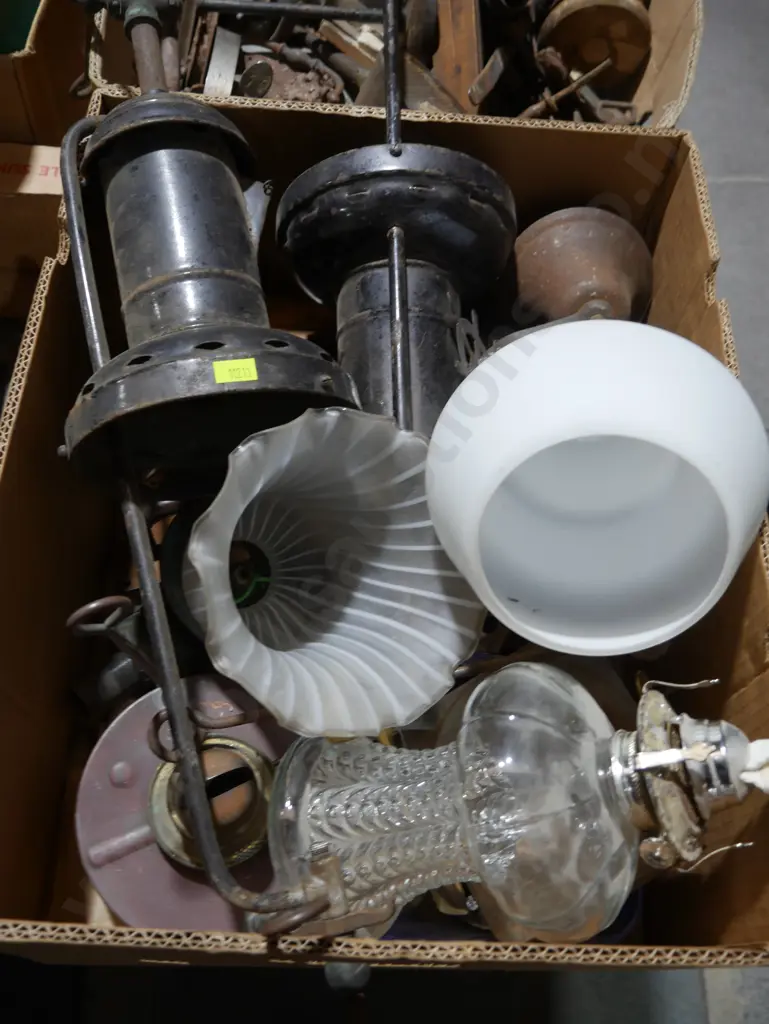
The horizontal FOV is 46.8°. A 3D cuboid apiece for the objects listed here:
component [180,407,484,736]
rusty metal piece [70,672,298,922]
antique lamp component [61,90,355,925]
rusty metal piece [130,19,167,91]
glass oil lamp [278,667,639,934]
[{"bbox_3d":[-0.051,0.034,0.490,0.161,0.134,0.161,3,84,-30],"label":"component"},{"bbox_3d":[-0.096,0.169,0.507,0.148,0.060,0.148,1,67,-1],"label":"rusty metal piece"},{"bbox_3d":[-0.092,-0.023,0.531,0.180,0.180,0.508,-12,76,-3],"label":"antique lamp component"},{"bbox_3d":[-0.161,-0.312,0.610,0.019,0.019,0.060,-11,79,-8],"label":"rusty metal piece"},{"bbox_3d":[0.036,0.142,0.436,0.177,0.133,0.133,-23,53,30],"label":"glass oil lamp"}]

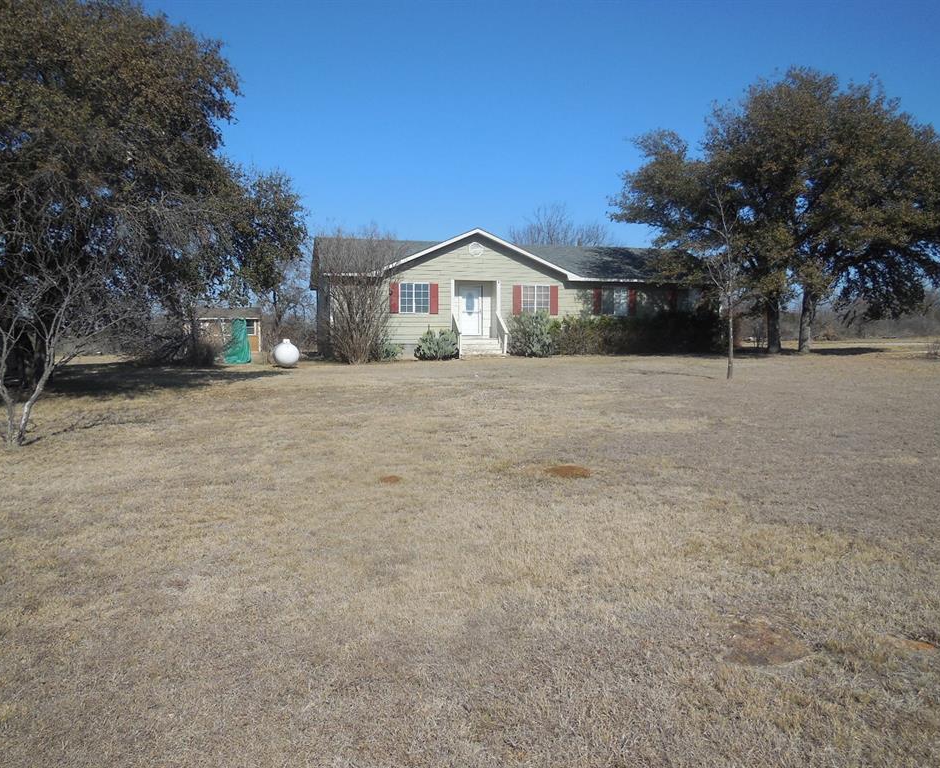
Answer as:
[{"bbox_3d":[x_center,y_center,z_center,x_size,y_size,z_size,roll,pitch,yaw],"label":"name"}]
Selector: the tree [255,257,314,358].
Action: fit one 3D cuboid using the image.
[{"bbox_3d":[-9.926,-4.211,39.822,3.500,5.250,3.500,0,3,0],"label":"tree"}]

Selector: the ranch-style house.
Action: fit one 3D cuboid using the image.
[{"bbox_3d":[1.860,-3.855,34.163,17.600,5.140,8.650,-1,3,-15],"label":"ranch-style house"}]

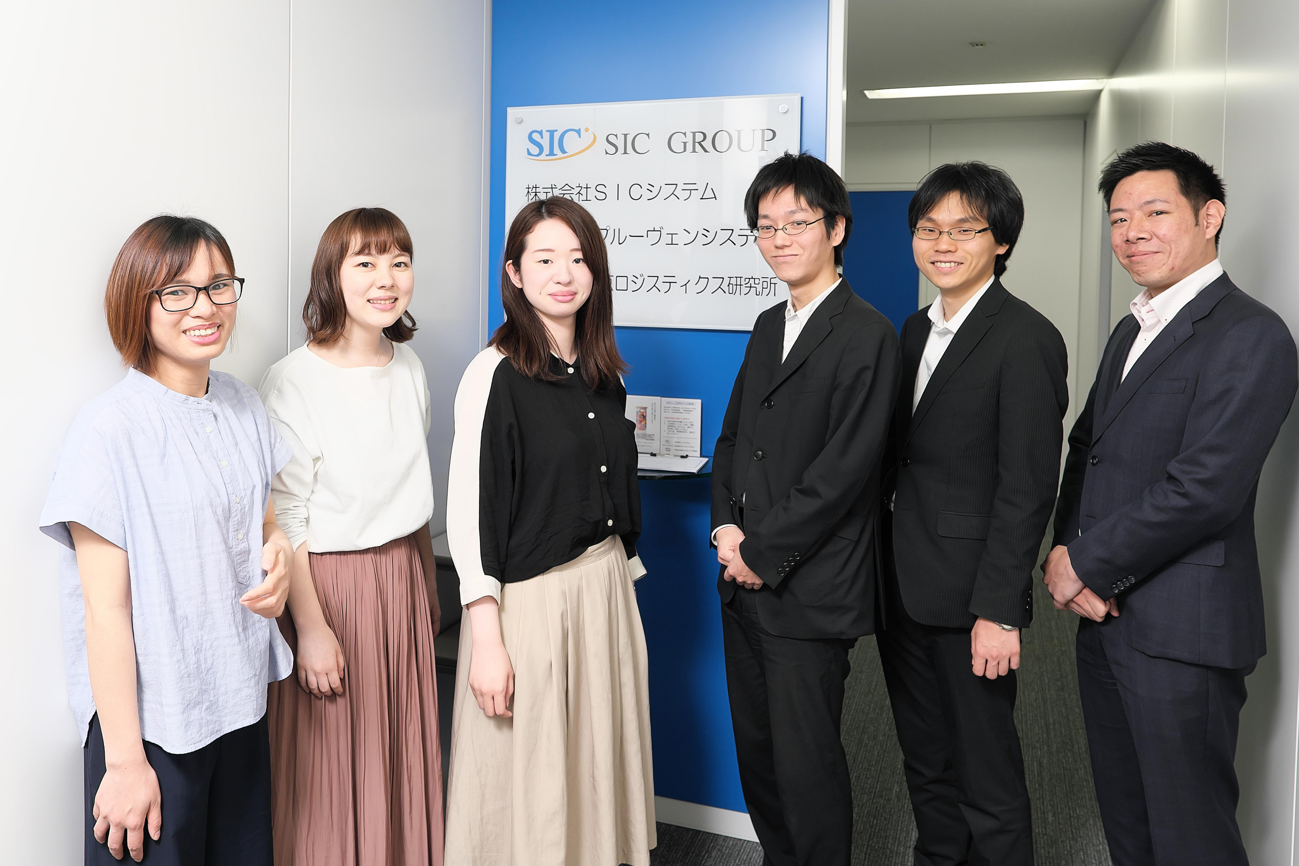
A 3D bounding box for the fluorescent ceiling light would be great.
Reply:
[{"bbox_3d":[1.800,-1.869,4.677,1.220,0.060,0.180,3,4,17],"label":"fluorescent ceiling light"}]

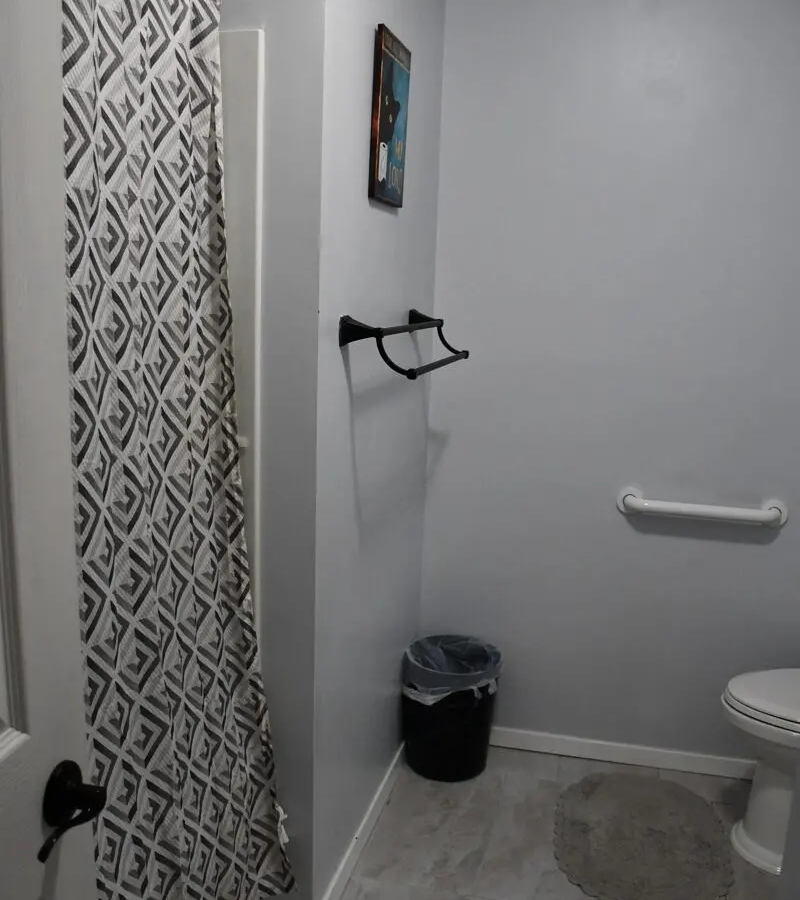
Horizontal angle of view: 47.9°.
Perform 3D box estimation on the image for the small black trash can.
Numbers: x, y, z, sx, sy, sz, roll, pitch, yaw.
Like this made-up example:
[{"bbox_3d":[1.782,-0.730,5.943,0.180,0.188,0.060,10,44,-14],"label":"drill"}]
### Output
[{"bbox_3d":[0.153,0.783,2.726,0.299,0.352,0.299,2,10,0],"label":"small black trash can"}]

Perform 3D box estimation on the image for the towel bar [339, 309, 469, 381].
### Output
[{"bbox_3d":[0.035,-0.266,2.190,0.158,0.126,0.733,4,10,12],"label":"towel bar"}]

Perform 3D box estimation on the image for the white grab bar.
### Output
[{"bbox_3d":[0.863,0.170,2.578,0.468,0.080,0.071,4,10,12],"label":"white grab bar"}]

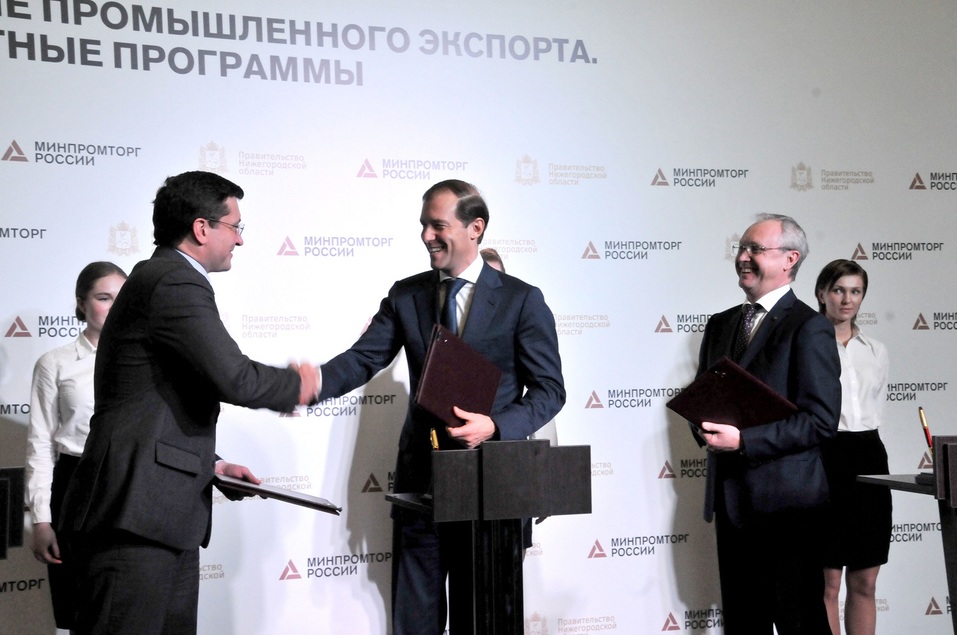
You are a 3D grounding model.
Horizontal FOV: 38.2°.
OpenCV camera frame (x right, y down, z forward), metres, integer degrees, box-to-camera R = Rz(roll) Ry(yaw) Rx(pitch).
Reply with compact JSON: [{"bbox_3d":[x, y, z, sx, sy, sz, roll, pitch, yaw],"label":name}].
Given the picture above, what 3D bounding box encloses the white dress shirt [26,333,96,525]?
[{"bbox_3d":[-1.215,0.355,4.420,0.460,0.620,0.250,0,-3,-20],"label":"white dress shirt"}]

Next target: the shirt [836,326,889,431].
[{"bbox_3d":[1.355,0.245,5.120,0.440,0.430,0.270,-1,-3,-5],"label":"shirt"}]

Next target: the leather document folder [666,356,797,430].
[{"bbox_3d":[0.743,0.257,4.040,0.320,0.025,0.230,33,-63,-26],"label":"leather document folder"}]

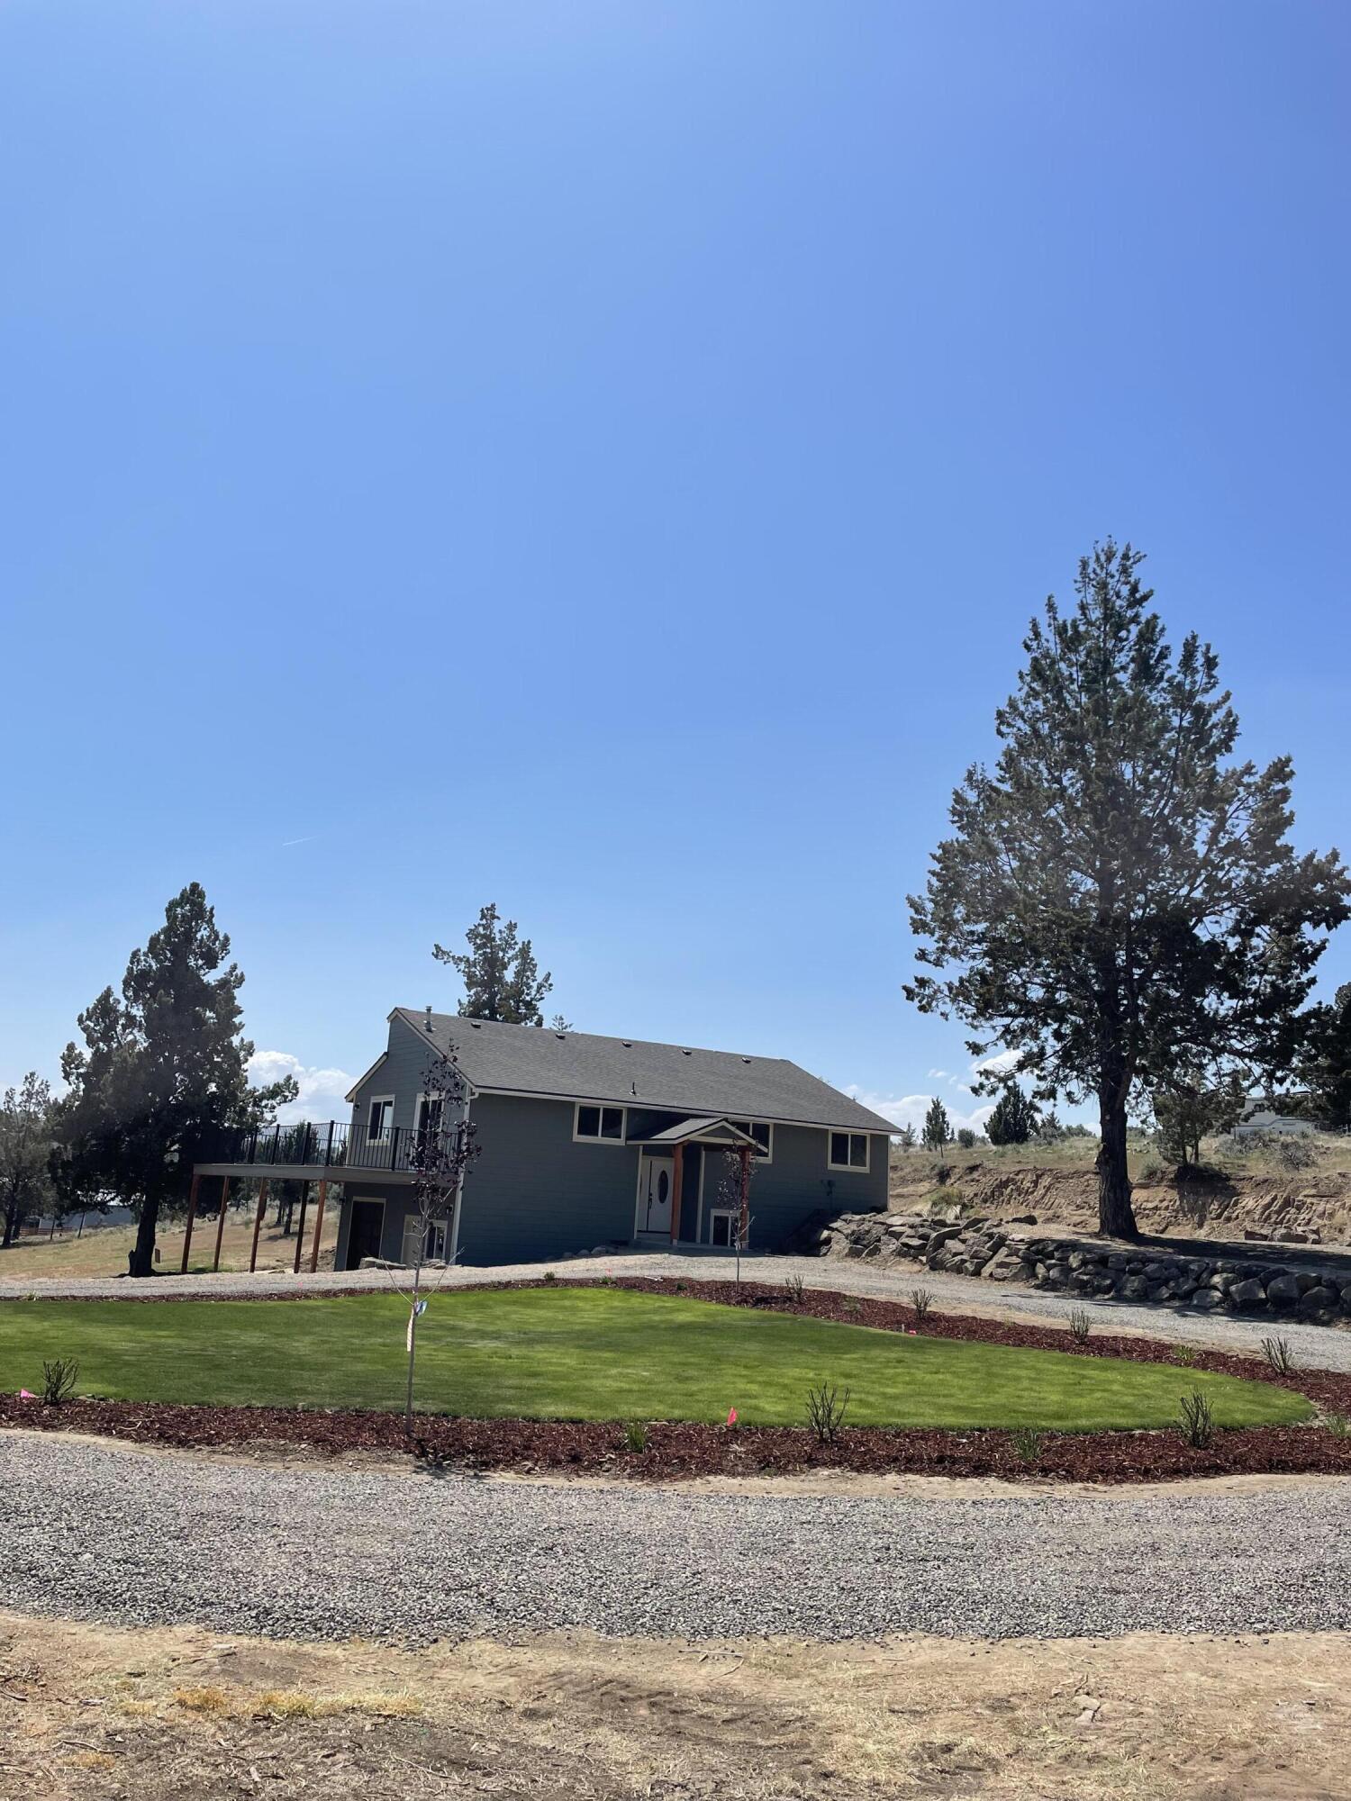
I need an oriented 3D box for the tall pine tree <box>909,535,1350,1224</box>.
[{"bbox_3d":[10.387,-0.693,31.066,9.756,16.430,9.756,3,-13,0],"label":"tall pine tree"}]

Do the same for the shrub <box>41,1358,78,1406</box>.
[{"bbox_3d":[-4.291,3.346,9.421,0.263,0.296,0.263,3,-13,0],"label":"shrub"}]

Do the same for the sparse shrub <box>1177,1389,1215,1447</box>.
[{"bbox_3d":[3.951,3.934,10.281,0.300,0.395,0.300,3,-13,0],"label":"sparse shrub"}]

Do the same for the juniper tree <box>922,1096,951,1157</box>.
[{"bbox_3d":[9.623,8.264,49.531,1.025,2.141,1.025,3,-13,0],"label":"juniper tree"}]

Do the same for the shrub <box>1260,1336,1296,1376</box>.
[{"bbox_3d":[6.737,5.088,15.136,0.377,0.413,0.377,3,-13,0],"label":"shrub"}]

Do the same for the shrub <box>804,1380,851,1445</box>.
[{"bbox_3d":[1.069,3.598,9.519,0.327,0.411,0.327,3,-13,0],"label":"shrub"}]

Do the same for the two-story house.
[{"bbox_3d":[-3.113,7.747,41.578,19.074,7.650,12.138,12,-15,-34],"label":"two-story house"}]

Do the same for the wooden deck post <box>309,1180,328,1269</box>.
[{"bbox_3d":[-8.668,7.967,32.791,0.140,2.281,0.140,11,-15,-32],"label":"wooden deck post"}]

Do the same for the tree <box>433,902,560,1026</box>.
[{"bbox_3d":[-7.529,6.235,51.815,6.000,12.641,6.000,3,-13,0],"label":"tree"}]

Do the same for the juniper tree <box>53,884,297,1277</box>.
[{"bbox_3d":[-15.609,5.535,42.870,7.213,12.401,6.997,3,-13,0],"label":"juniper tree"}]

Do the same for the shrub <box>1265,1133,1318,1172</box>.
[{"bbox_3d":[15.102,6.188,33.153,1.203,0.883,1.203,3,-13,0],"label":"shrub"}]

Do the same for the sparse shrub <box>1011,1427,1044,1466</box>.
[{"bbox_3d":[2.391,3.695,9.193,0.220,0.216,0.220,3,-13,0],"label":"sparse shrub"}]

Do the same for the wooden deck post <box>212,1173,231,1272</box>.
[{"bbox_3d":[-13.292,9.488,39.620,0.140,2.729,0.140,11,-15,-32],"label":"wooden deck post"}]

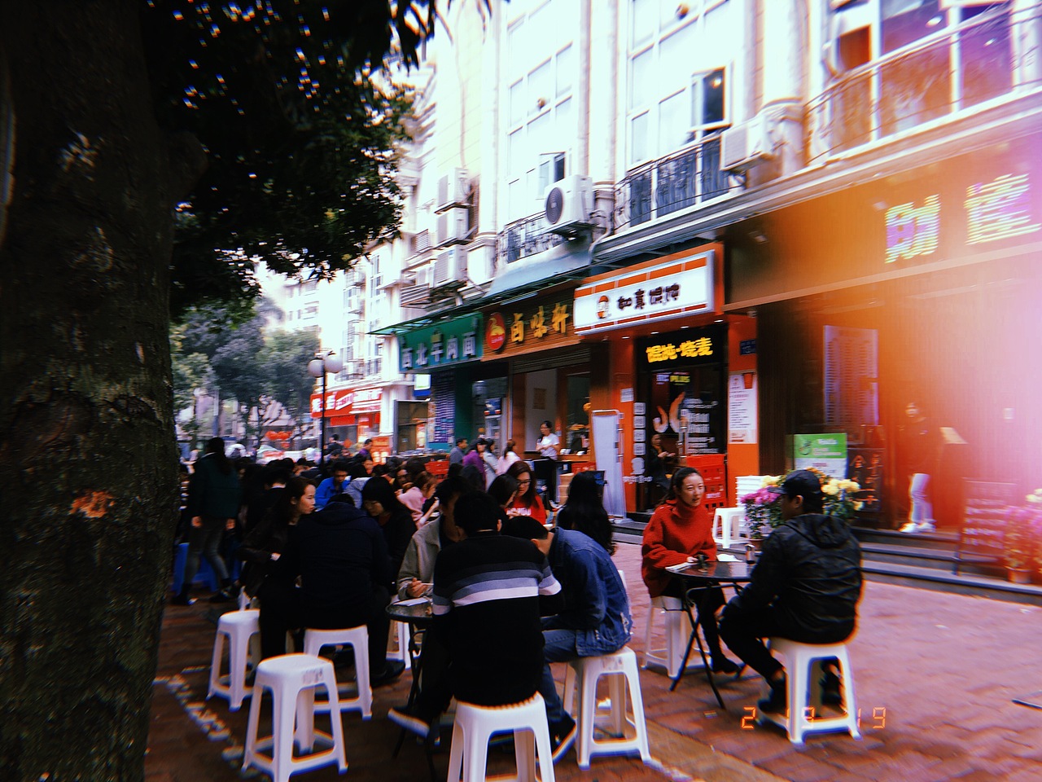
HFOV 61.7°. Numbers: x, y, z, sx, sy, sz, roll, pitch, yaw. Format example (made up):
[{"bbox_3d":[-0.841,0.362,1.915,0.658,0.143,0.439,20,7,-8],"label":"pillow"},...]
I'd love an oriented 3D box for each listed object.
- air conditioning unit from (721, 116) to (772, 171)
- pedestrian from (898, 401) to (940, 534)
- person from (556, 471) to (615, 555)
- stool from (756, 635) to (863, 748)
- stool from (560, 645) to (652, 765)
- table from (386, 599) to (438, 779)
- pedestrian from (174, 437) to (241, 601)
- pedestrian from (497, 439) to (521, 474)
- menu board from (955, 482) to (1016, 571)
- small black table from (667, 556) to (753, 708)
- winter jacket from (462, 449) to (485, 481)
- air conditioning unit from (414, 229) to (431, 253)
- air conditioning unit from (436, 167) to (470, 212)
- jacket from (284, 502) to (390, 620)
[{"bbox_3d":[3.108,-3.322,11.799,0.300,0.530,0.790,2,-4,-31],"label":"air conditioning unit"},{"bbox_3d":[5.198,1.000,11.509,0.480,1.710,0.360,-3,-5,40],"label":"pedestrian"},{"bbox_3d":[0.395,1.219,6.267,0.480,1.290,0.680,2,-4,-24],"label":"person"},{"bbox_3d":[1.444,1.474,4.408,0.340,0.470,0.340,1,-4,-17],"label":"stool"},{"bbox_3d":[0.378,1.450,4.077,0.340,0.470,0.340,1,-4,-17],"label":"stool"},{"bbox_3d":[-0.270,1.335,3.940,0.680,0.720,0.680,-4,-5,45],"label":"table"},{"bbox_3d":[-2.952,1.185,8.158,0.500,1.550,0.460,2,-4,-23],"label":"pedestrian"},{"bbox_3d":[-0.197,1.601,14.526,0.340,1.600,0.460,3,-5,-37],"label":"pedestrian"},{"bbox_3d":[4.748,1.395,8.856,0.420,0.980,0.580,3,-5,-32],"label":"menu board"},{"bbox_3d":[1.250,1.419,5.197,0.720,0.720,0.720,-4,-5,45],"label":"small black table"},{"bbox_3d":[-0.750,1.232,13.750,0.400,0.680,0.420,0,-4,-6],"label":"winter jacket"},{"bbox_3d":[-2.104,-3.268,19.354,0.290,0.470,0.700,2,-4,-31],"label":"air conditioning unit"},{"bbox_3d":[-1.376,-4.078,17.882,0.340,0.640,0.840,2,-4,-31],"label":"air conditioning unit"},{"bbox_3d":[-1.035,0.956,4.951,0.600,0.660,0.460,0,-4,-3],"label":"jacket"}]

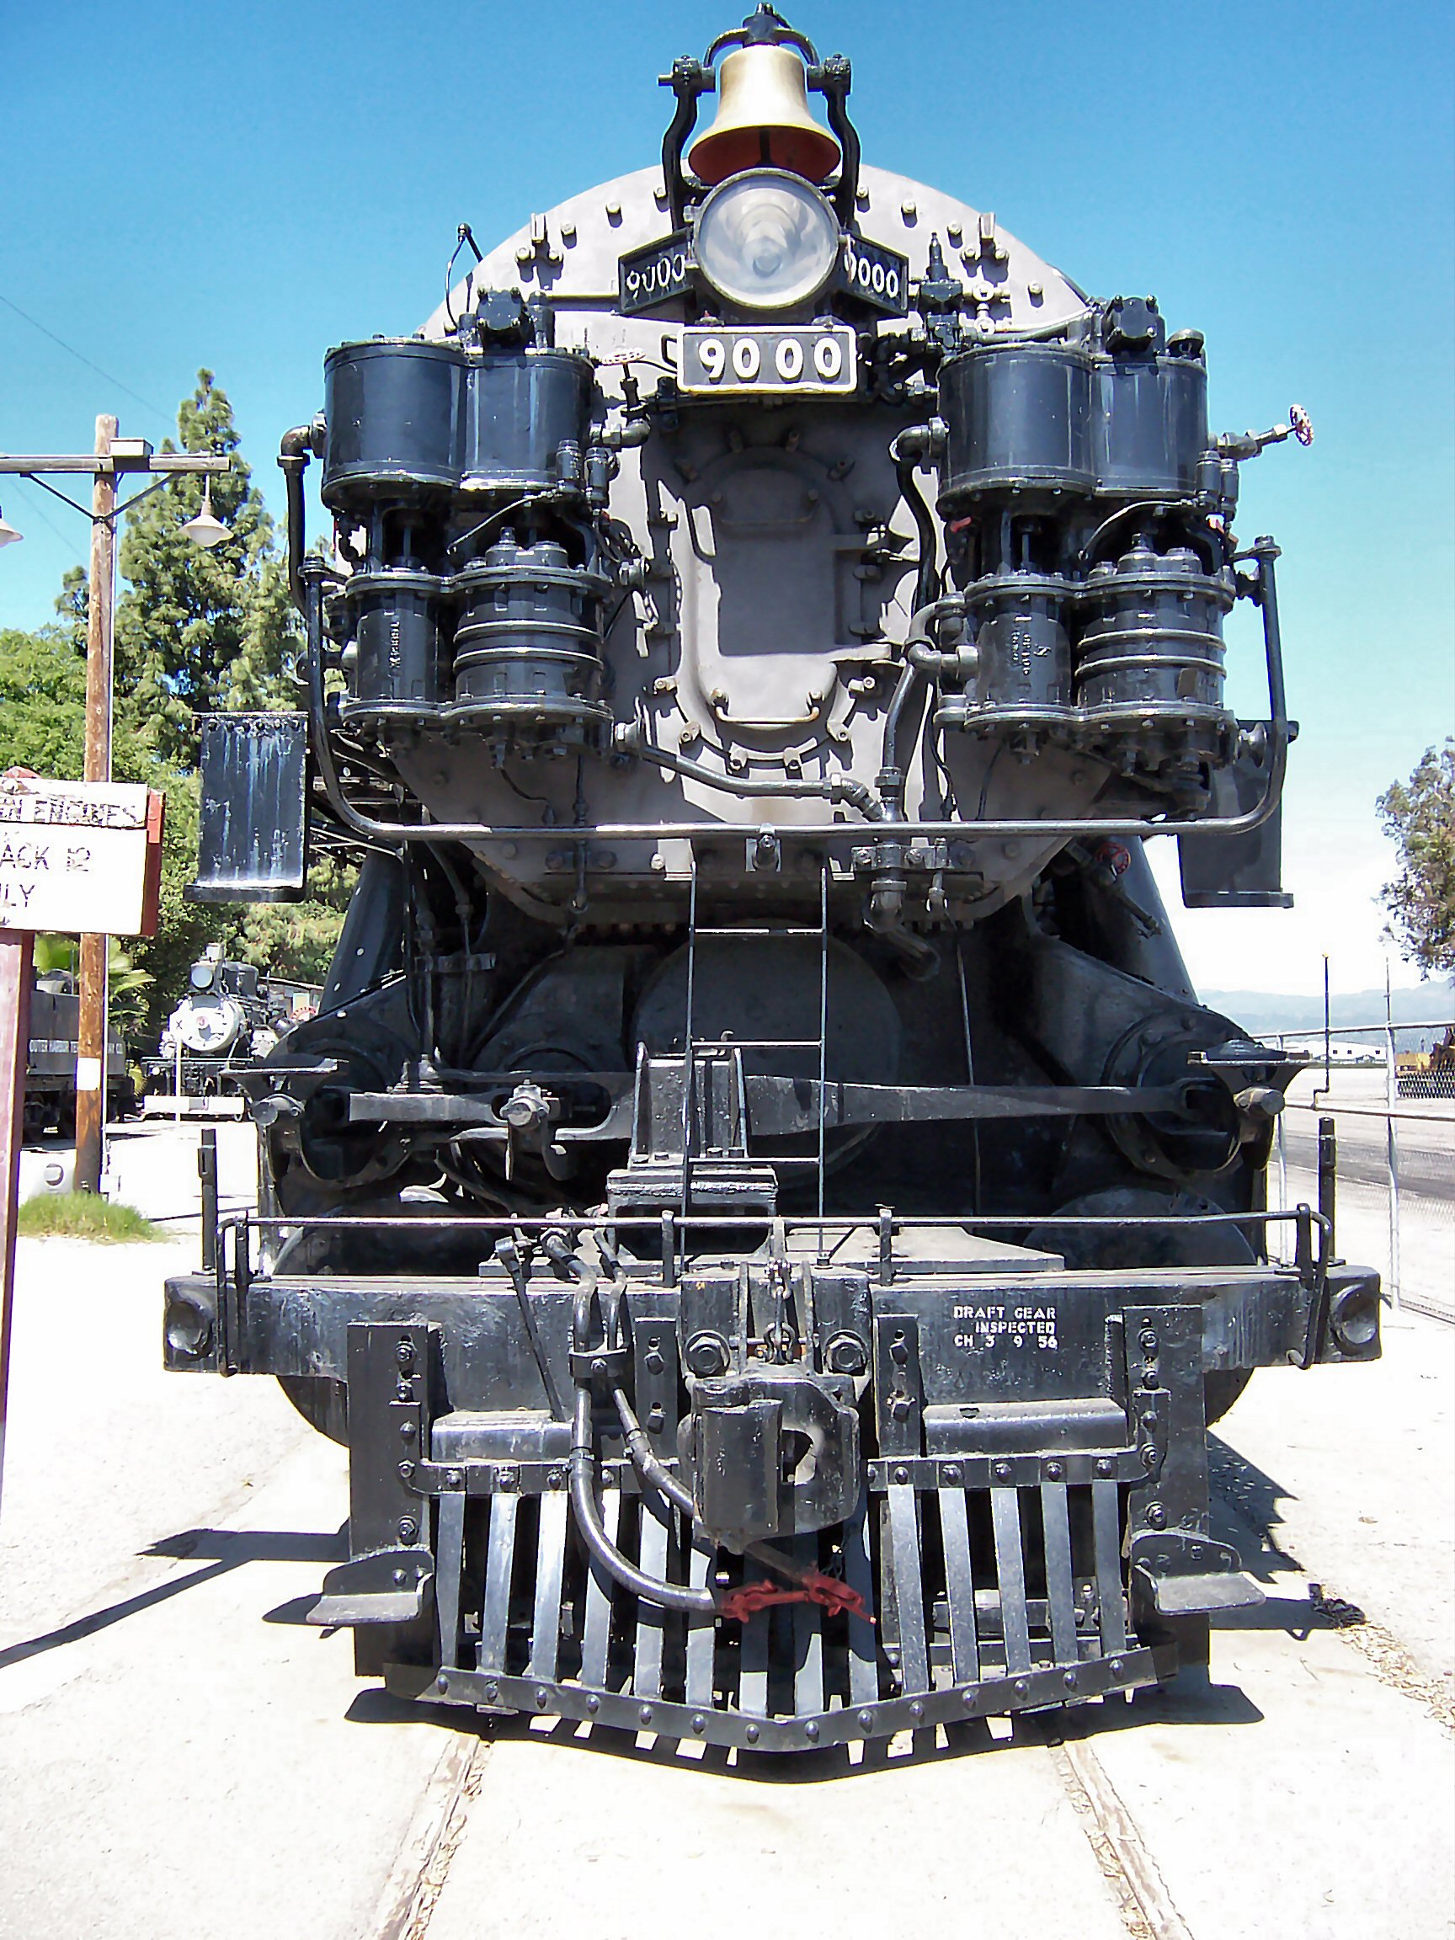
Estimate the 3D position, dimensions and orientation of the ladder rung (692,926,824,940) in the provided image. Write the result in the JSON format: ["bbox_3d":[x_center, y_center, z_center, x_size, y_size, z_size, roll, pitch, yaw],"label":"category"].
[{"bbox_3d":[0.089,-0.105,5.272,0.375,0.020,0.020,-1,-3,1],"label":"ladder rung"}]

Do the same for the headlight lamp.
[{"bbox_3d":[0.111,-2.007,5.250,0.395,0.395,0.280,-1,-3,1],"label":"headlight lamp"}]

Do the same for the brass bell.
[{"bbox_3d":[0.106,-2.490,5.336,0.438,0.300,0.438,-1,-3,1],"label":"brass bell"}]

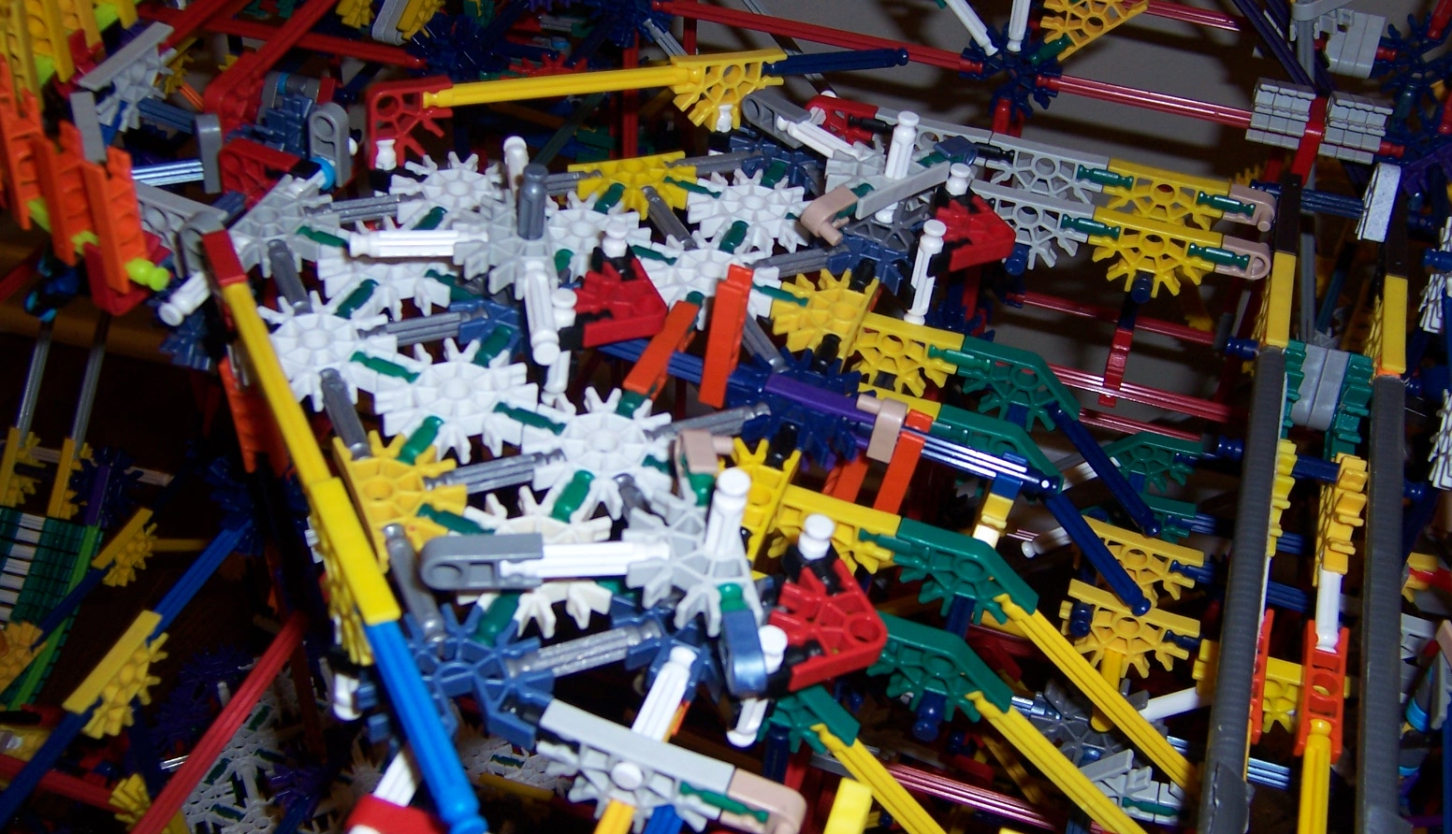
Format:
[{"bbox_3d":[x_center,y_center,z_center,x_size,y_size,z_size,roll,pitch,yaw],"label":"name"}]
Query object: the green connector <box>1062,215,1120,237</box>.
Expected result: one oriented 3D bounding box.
[{"bbox_3d":[0.108,-0.056,0.410,0.017,0.006,0.006,12,34,11],"label":"green connector"}]

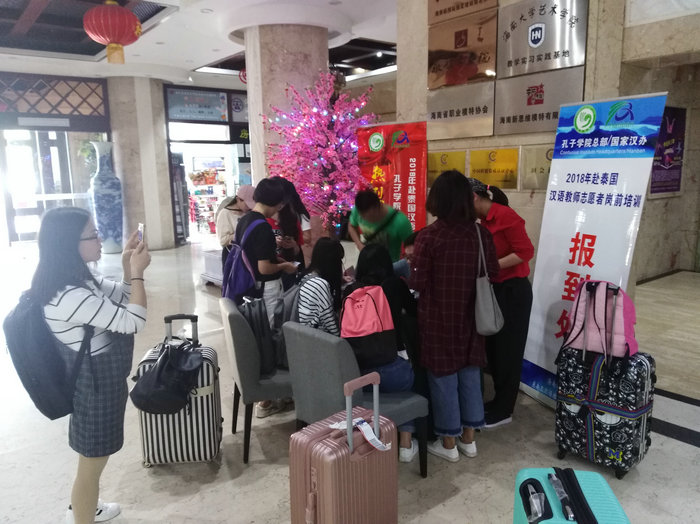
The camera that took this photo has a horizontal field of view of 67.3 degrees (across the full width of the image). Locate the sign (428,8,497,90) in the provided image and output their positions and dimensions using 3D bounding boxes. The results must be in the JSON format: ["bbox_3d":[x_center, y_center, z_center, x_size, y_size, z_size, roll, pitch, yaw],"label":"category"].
[{"bbox_3d":[1.022,-1.944,4.843,0.030,0.605,0.765,-9,12,-41],"label":"sign"}]

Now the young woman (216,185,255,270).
[{"bbox_3d":[-0.986,0.021,5.124,0.370,1.540,0.430,4,11,29],"label":"young woman"}]

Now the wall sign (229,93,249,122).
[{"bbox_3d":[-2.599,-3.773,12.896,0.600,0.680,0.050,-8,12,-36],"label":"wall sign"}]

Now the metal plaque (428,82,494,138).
[{"bbox_3d":[0.979,-1.351,4.732,0.030,0.460,0.720,-10,13,-43],"label":"metal plaque"}]

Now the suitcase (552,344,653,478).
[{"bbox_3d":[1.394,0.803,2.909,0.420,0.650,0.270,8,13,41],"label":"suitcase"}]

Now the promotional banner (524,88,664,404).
[{"bbox_3d":[1.524,0.007,3.442,0.100,2.050,0.800,2,10,-21],"label":"promotional banner"}]

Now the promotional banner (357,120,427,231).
[{"bbox_3d":[0.416,-0.271,5.167,0.790,2.090,0.150,6,12,37],"label":"promotional banner"}]

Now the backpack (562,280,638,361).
[{"bbox_3d":[1.360,0.290,2.850,0.320,0.375,0.180,5,11,33],"label":"backpack"}]

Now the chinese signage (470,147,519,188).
[{"bbox_3d":[1.289,-0.834,4.750,0.020,0.370,0.505,-9,12,-41],"label":"chinese signage"}]

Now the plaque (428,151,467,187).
[{"bbox_3d":[0.882,-0.864,4.933,0.025,0.340,0.470,-10,13,-43],"label":"plaque"}]

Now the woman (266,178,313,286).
[{"bbox_3d":[-0.491,0.161,4.089,0.450,1.620,0.380,5,11,35],"label":"woman"}]

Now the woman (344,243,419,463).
[{"bbox_3d":[0.208,0.517,2.979,0.460,1.250,0.650,4,11,28],"label":"woman"}]

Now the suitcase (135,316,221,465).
[{"bbox_3d":[-1.010,0.733,3.102,0.440,0.830,0.290,-2,9,-4],"label":"suitcase"}]

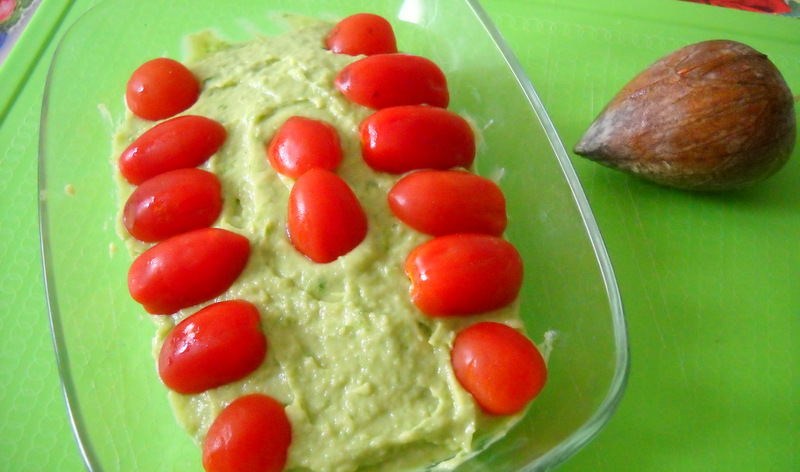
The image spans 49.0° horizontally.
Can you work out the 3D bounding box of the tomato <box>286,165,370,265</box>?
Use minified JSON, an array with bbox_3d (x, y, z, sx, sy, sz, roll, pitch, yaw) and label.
[{"bbox_3d":[-0.021,-0.009,0.248,0.023,0.013,0.030,-7,56,-4],"label":"tomato"}]

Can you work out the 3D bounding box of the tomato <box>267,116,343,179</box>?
[{"bbox_3d":[-0.029,-0.028,0.263,0.022,0.013,0.021,0,56,0],"label":"tomato"}]

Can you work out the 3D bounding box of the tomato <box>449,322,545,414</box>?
[{"bbox_3d":[0.026,0.031,0.223,0.024,0.015,0.024,0,56,0],"label":"tomato"}]

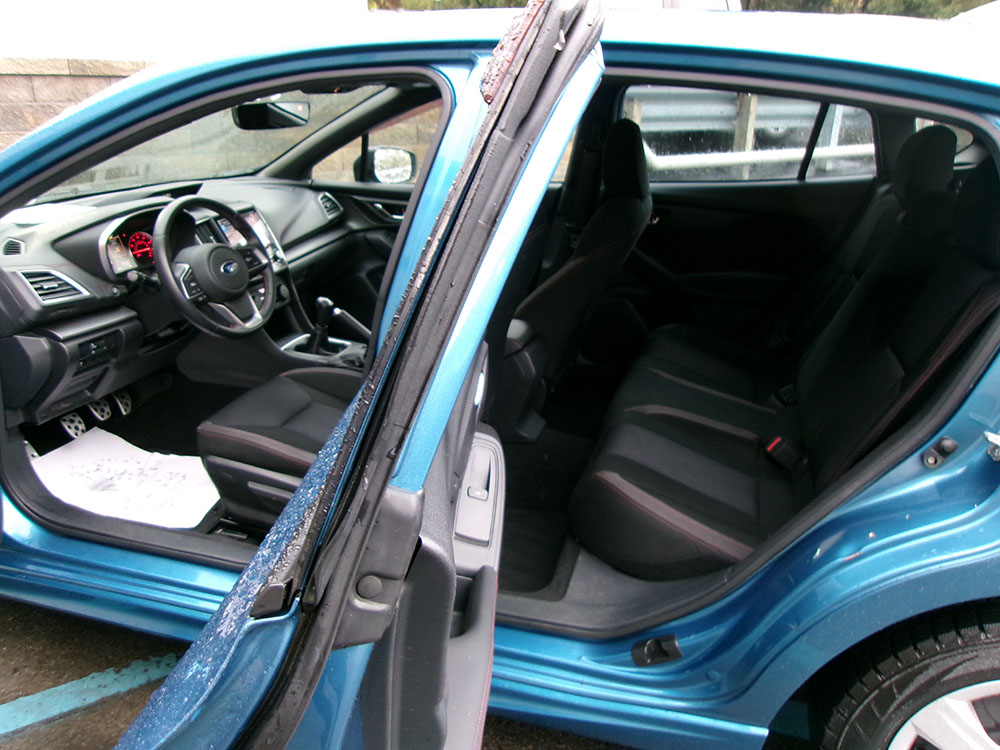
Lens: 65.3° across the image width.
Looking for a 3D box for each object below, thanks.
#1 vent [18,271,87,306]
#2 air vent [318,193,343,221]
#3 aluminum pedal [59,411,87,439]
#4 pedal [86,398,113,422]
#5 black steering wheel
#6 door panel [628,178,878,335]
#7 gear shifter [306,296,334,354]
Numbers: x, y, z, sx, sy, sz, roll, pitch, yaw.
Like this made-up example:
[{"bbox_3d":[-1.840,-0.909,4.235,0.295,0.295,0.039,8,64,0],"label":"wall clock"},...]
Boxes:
[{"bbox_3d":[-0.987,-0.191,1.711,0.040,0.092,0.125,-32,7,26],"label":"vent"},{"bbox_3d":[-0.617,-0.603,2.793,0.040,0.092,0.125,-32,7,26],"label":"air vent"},{"bbox_3d":[-1.155,0.137,2.111,0.025,0.067,0.060,-33,7,26],"label":"aluminum pedal"},{"bbox_3d":[-1.132,0.099,2.204,0.025,0.066,0.062,-33,7,26],"label":"pedal"},{"bbox_3d":[-0.678,-0.255,1.867,0.110,0.370,0.370,-19,13,24],"label":"black steering wheel"},{"bbox_3d":[0.783,-0.342,2.512,0.790,0.570,0.130,6,22,17],"label":"door panel"},{"bbox_3d":[-0.517,-0.143,2.248,0.062,0.165,0.056,14,24,13],"label":"gear shifter"}]

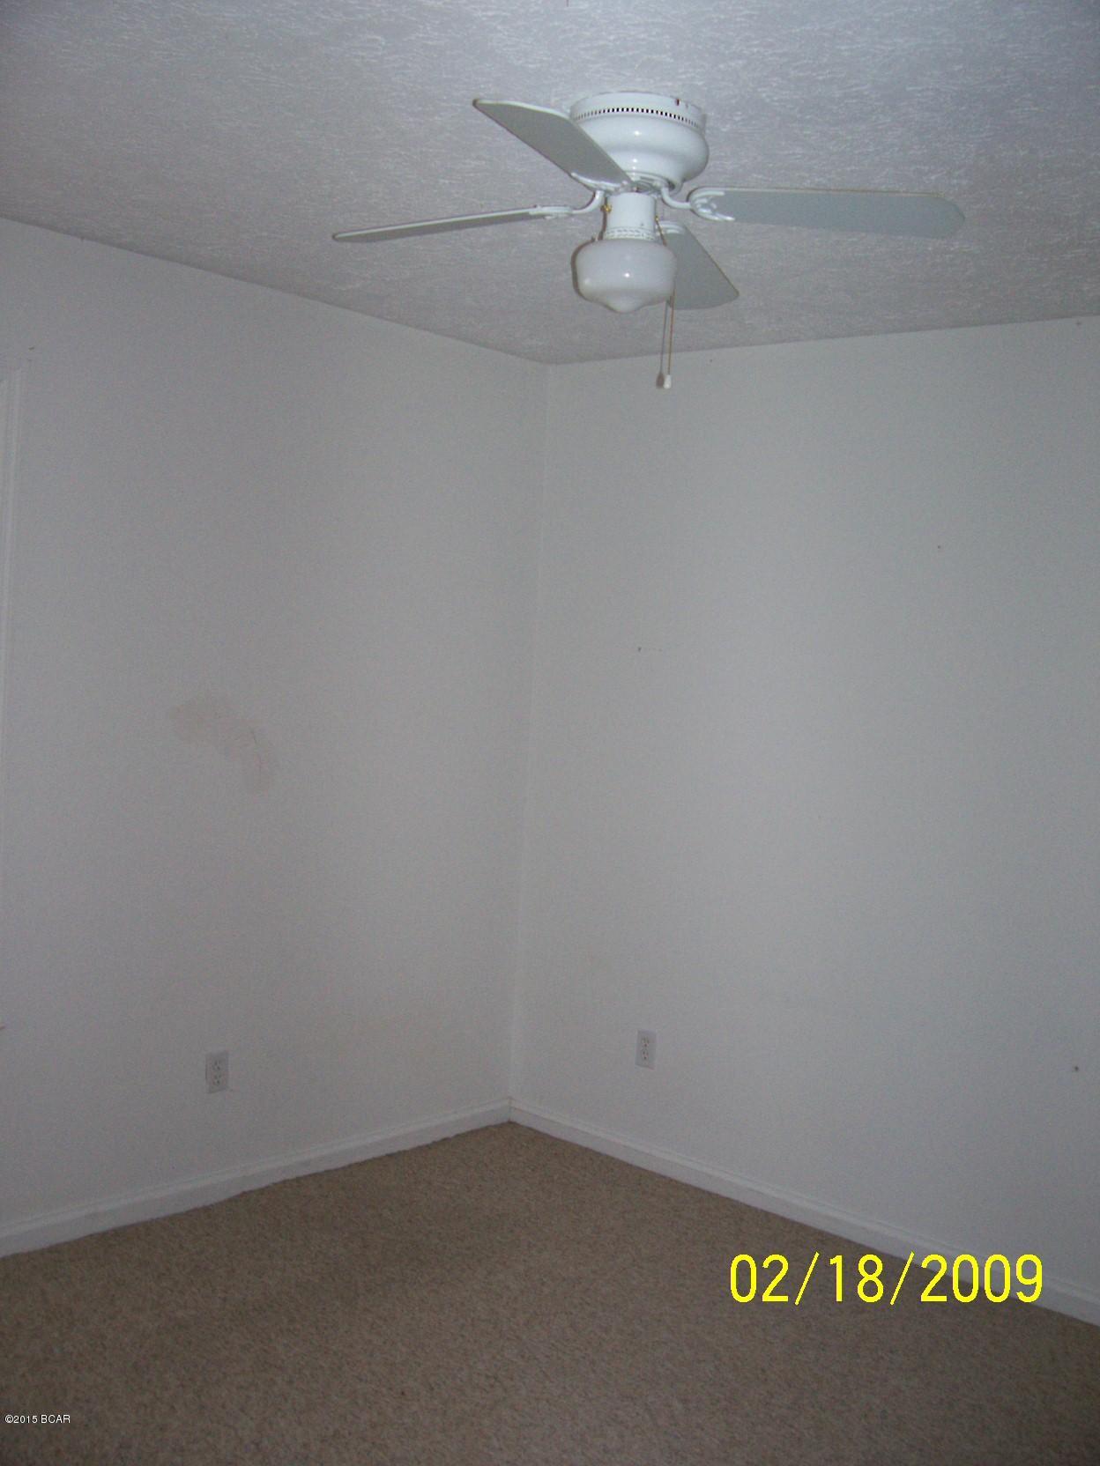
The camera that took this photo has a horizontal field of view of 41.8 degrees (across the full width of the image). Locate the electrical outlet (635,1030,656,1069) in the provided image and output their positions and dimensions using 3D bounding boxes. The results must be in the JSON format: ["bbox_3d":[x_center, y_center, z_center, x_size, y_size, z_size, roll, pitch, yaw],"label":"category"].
[{"bbox_3d":[0.292,0.968,4.393,0.071,0.114,0.010,6,5,39],"label":"electrical outlet"}]

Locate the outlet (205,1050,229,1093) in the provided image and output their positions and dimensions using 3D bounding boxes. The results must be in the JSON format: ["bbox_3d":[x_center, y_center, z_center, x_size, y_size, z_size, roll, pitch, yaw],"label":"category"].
[{"bbox_3d":[-0.901,0.923,3.914,0.010,0.114,0.071,7,5,43],"label":"outlet"}]

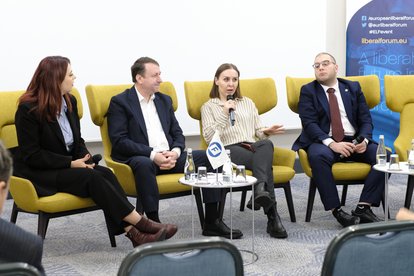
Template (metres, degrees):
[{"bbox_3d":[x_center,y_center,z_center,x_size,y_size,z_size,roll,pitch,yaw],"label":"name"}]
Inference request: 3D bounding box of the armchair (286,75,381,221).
[{"bbox_3d":[0.994,0.059,7.356,0.740,1.040,0.720,-2,7,-9],"label":"armchair"}]

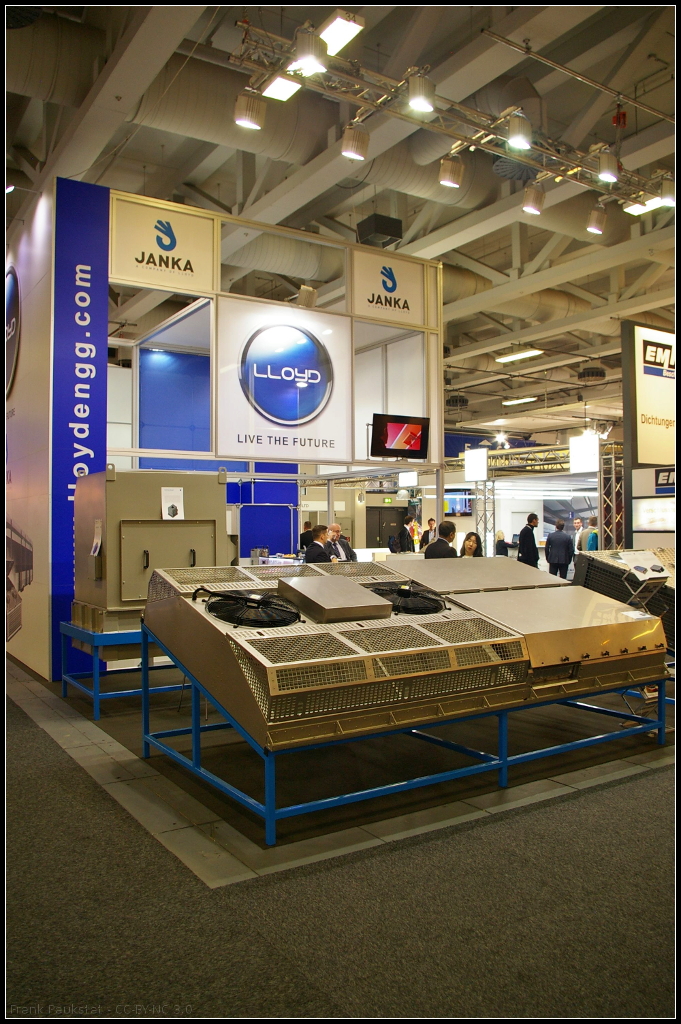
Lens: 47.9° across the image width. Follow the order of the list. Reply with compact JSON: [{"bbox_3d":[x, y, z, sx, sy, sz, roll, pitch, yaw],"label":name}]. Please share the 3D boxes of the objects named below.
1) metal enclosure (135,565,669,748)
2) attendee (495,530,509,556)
[{"bbox_3d":[0.574,0.776,5.528,3.368,0.502,1.947,1,13,-33],"label":"metal enclosure"},{"bbox_3d":[3.511,1.171,16.579,0.480,1.600,0.460,1,-2,-32],"label":"attendee"}]

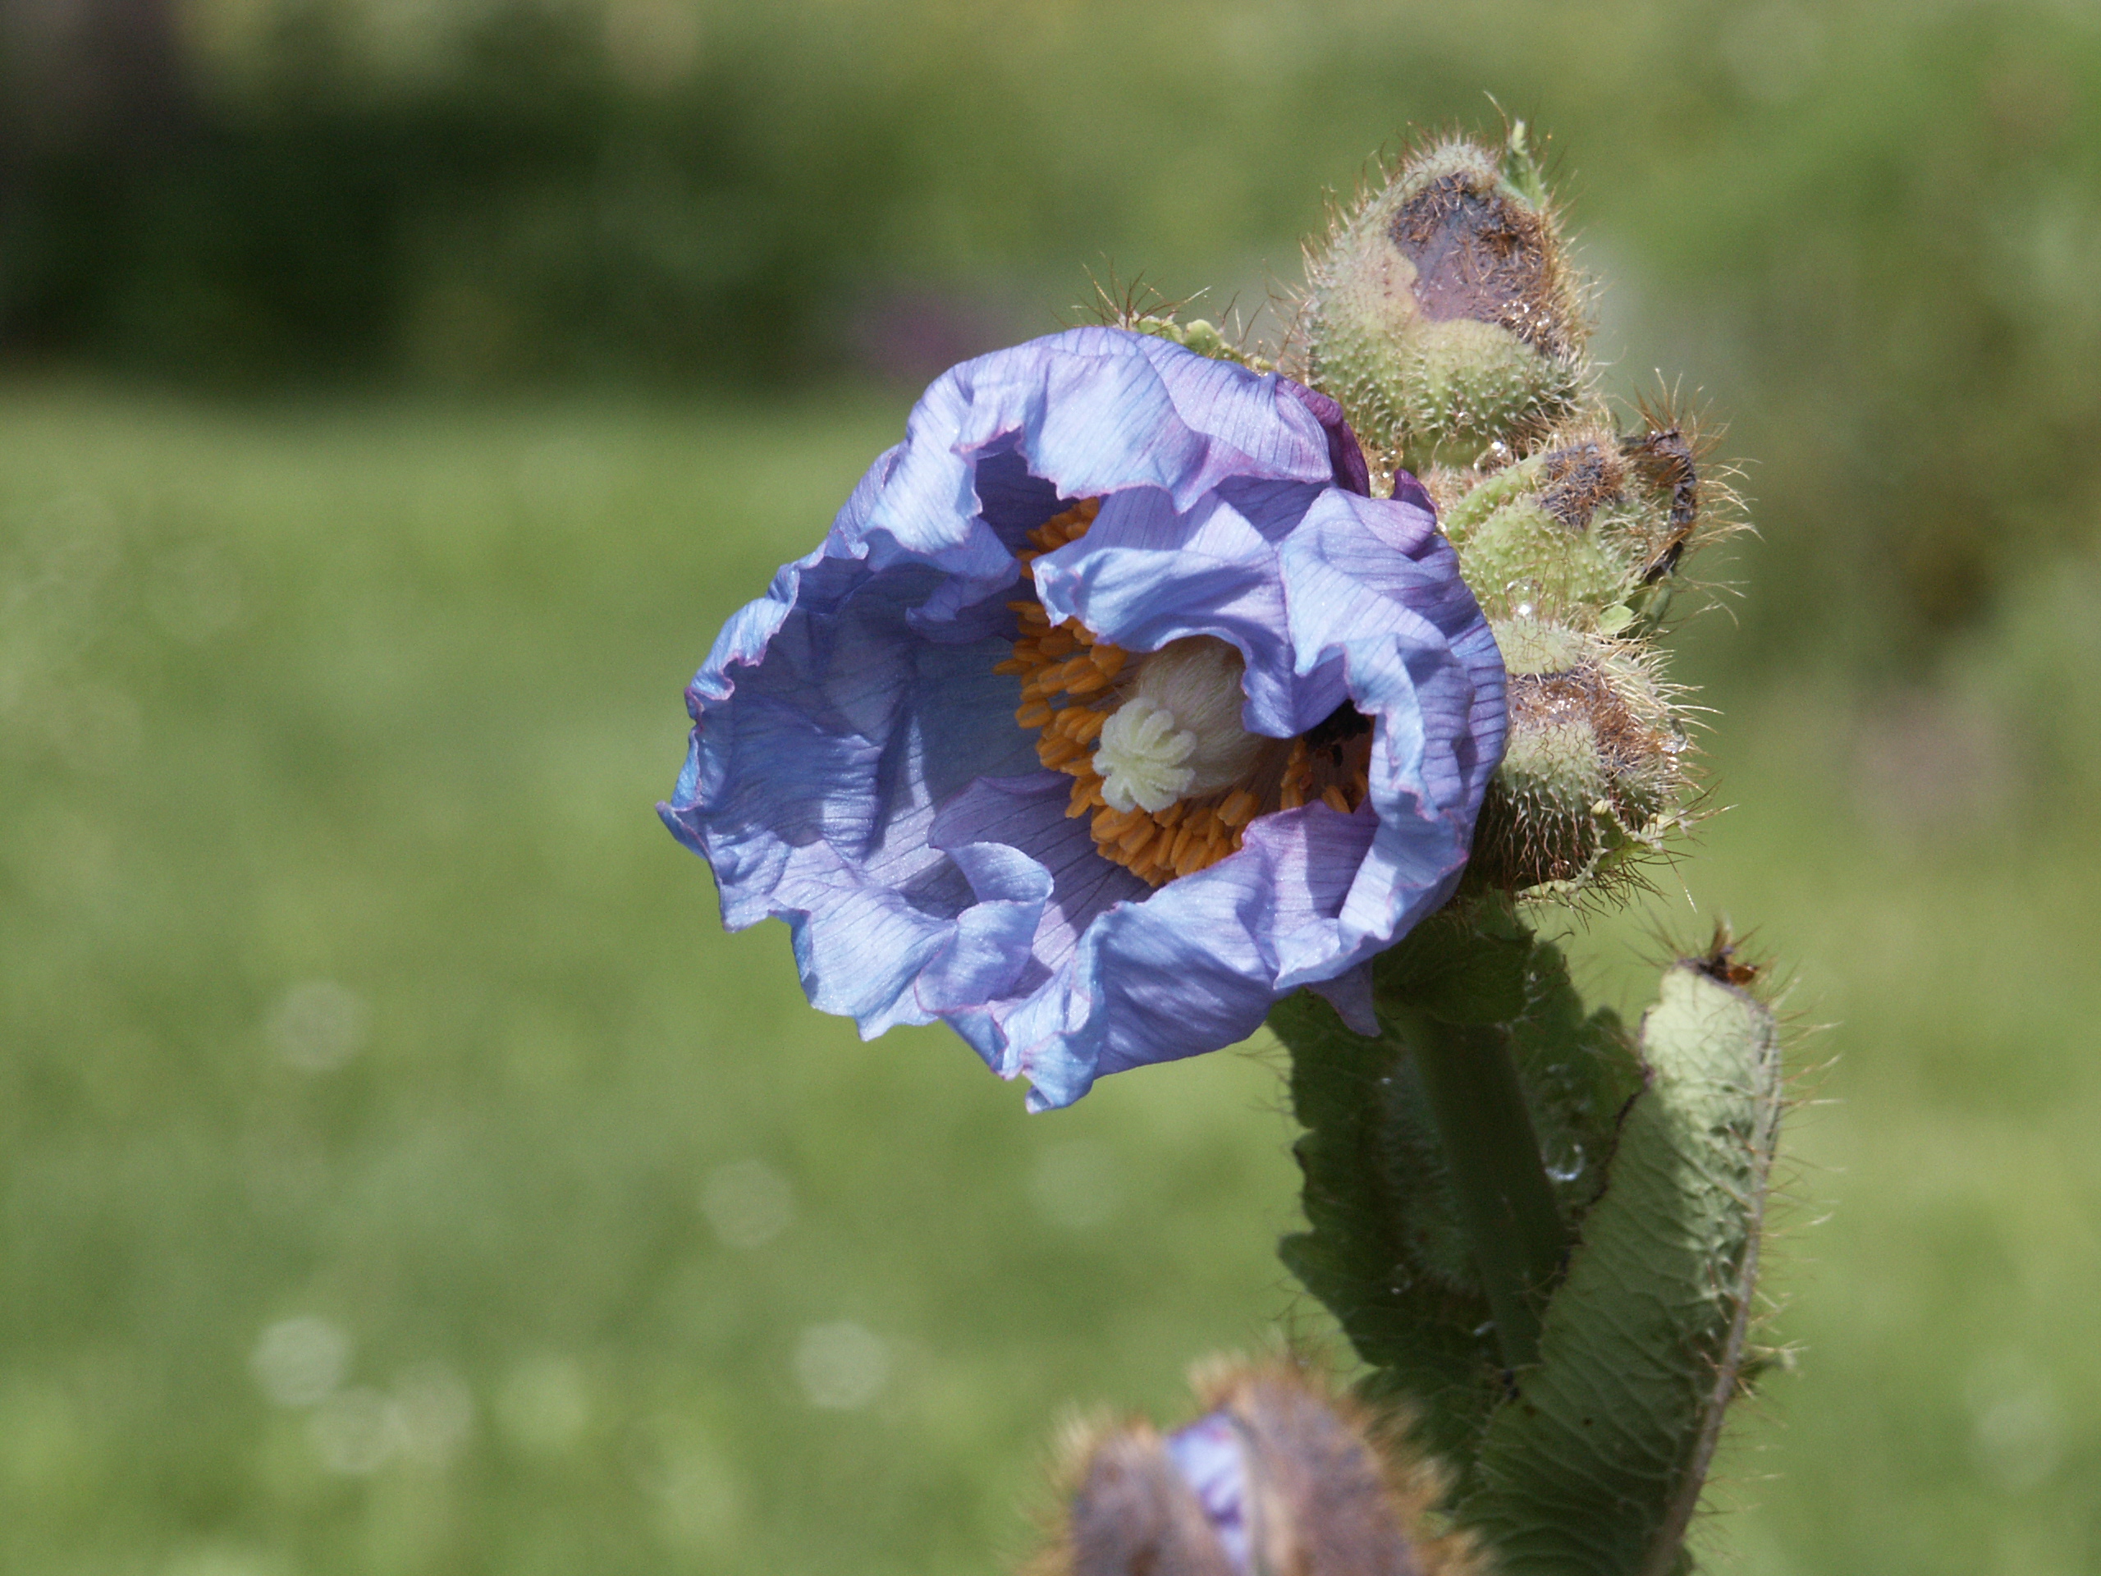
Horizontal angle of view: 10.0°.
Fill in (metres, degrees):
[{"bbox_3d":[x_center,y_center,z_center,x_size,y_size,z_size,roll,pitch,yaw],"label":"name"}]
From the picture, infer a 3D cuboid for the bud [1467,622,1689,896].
[{"bbox_3d":[0.048,-0.003,1.095,0.021,0.025,0.021,6,7,0],"label":"bud"}]

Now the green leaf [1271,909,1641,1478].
[{"bbox_3d":[0.038,0.038,1.100,0.034,0.053,0.020,-7,3,0],"label":"green leaf"}]

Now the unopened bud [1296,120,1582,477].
[{"bbox_3d":[0.036,-0.044,1.090,0.025,0.030,0.025,3,7,0],"label":"unopened bud"}]

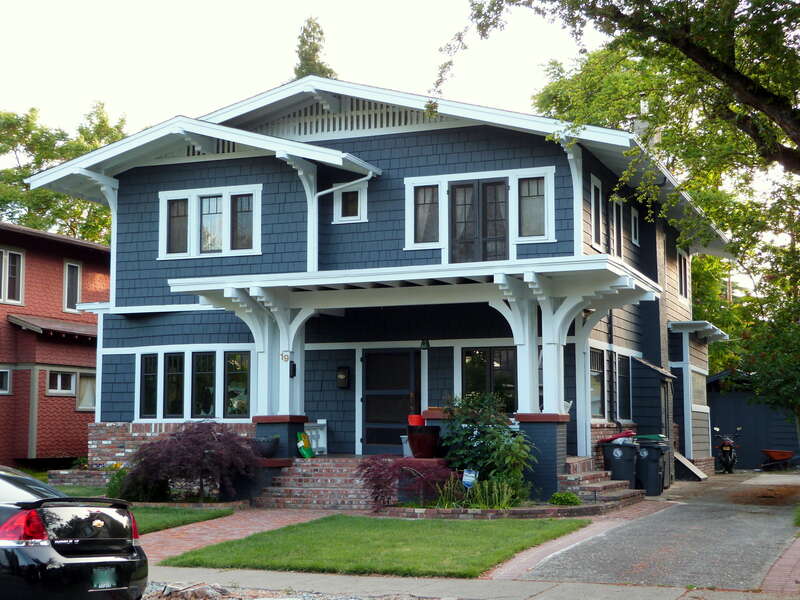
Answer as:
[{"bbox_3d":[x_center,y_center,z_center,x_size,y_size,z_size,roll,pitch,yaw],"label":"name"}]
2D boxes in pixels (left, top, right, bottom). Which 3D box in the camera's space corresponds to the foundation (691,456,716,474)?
[{"bbox_3d":[7.723,4.261,31.365,0.300,0.441,4.100,-3,-7,21],"label":"foundation"}]

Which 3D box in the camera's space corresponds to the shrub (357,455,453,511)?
[{"bbox_3d":[0.074,3.010,20.200,1.420,0.880,1.100,-2,-6,21],"label":"shrub"}]

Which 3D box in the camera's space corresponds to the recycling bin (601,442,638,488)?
[{"bbox_3d":[4.266,3.165,23.642,0.620,1.080,0.700,-3,-7,21],"label":"recycling bin"}]

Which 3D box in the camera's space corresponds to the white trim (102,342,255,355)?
[{"bbox_3d":[-4.461,0.967,24.340,3.620,0.135,0.060,-2,-6,21],"label":"white trim"}]

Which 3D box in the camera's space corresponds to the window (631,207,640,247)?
[{"bbox_3d":[5.217,-1.594,27.046,0.100,0.820,0.800,-2,-6,21],"label":"window"}]

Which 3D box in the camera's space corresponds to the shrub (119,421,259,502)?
[{"bbox_3d":[-3.797,2.877,21.838,2.300,1.380,1.800,-3,-7,21],"label":"shrub"}]

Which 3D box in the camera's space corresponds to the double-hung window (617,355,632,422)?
[{"bbox_3d":[4.598,1.811,25.107,0.100,1.380,1.380,-2,-6,21],"label":"double-hung window"}]

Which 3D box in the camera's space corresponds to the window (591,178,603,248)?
[{"bbox_3d":[3.814,-1.634,23.592,0.130,1.389,0.948,-3,-7,21],"label":"window"}]

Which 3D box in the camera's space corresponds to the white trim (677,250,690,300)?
[{"bbox_3d":[7.868,-0.693,33.842,0.140,1.068,2.144,-3,-7,21],"label":"white trim"}]

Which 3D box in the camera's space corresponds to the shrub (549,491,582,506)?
[{"bbox_3d":[2.682,3.217,19.850,0.500,0.250,0.420,-2,-6,21],"label":"shrub"}]

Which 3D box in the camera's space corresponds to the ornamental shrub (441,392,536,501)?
[{"bbox_3d":[1.413,2.363,19.723,1.420,1.700,1.300,-3,-7,21],"label":"ornamental shrub"}]

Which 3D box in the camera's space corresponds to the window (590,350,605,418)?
[{"bbox_3d":[3.720,1.592,22.987,0.130,1.287,1.260,-3,-7,21],"label":"window"}]

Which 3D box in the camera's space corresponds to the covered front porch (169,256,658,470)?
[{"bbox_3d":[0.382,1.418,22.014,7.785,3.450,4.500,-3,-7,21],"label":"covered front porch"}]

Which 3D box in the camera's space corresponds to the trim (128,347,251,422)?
[{"bbox_3d":[-4.073,1.700,24.113,2.790,1.450,0.100,-2,-6,21],"label":"trim"}]

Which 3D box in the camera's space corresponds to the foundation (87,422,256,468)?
[{"bbox_3d":[-4.496,2.905,24.248,3.830,0.920,0.300,-2,-6,21],"label":"foundation"}]

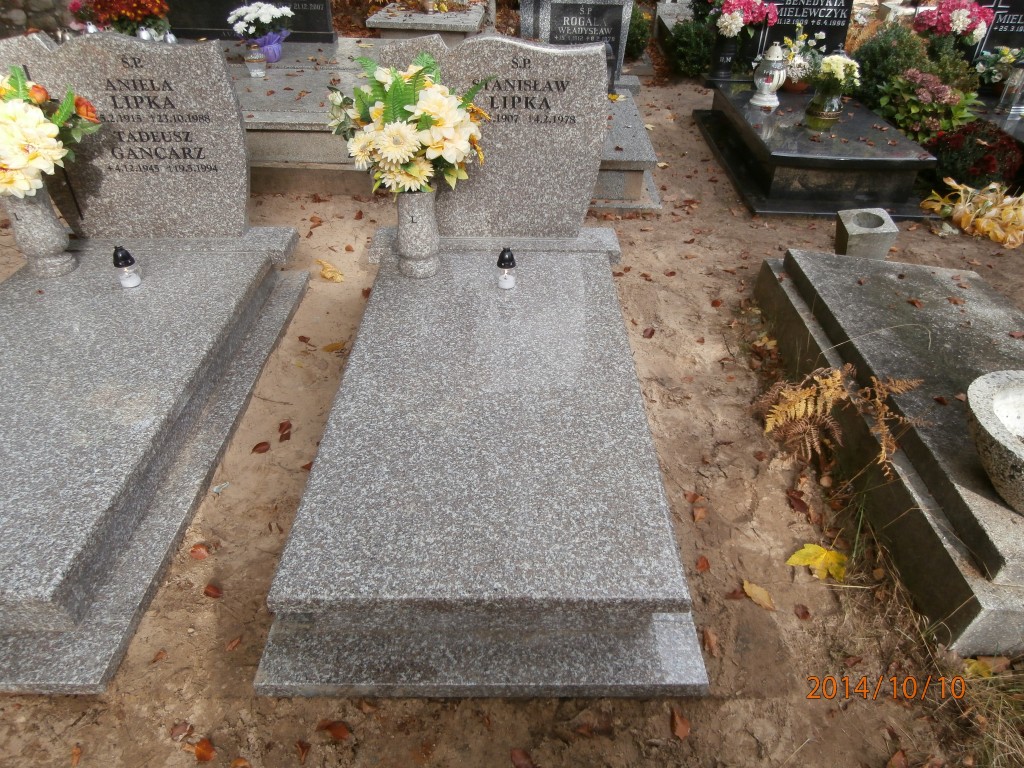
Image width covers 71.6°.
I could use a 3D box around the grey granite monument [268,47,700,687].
[{"bbox_3d":[-0.065,-0.266,1.965,0.960,0.965,1.830,0,37,0],"label":"grey granite monument"}]

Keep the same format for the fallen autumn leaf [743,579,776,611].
[{"bbox_3d":[0.601,0.513,1.722,0.032,0.012,0.092,-21,42,-25],"label":"fallen autumn leaf"}]

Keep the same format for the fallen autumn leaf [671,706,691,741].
[{"bbox_3d":[0.346,0.702,1.469,0.036,0.015,0.066,-4,37,-5],"label":"fallen autumn leaf"}]

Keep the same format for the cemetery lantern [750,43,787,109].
[{"bbox_3d":[1.434,-1.714,3.928,0.185,0.325,0.185,0,37,0],"label":"cemetery lantern"}]

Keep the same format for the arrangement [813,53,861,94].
[{"bbox_3d":[1.597,-1.524,3.488,0.230,0.210,0.220,0,37,0],"label":"arrangement"}]

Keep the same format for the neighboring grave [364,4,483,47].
[{"bbox_3d":[-0.640,-2.994,6.070,0.900,0.380,1.080,2,37,3],"label":"neighboring grave"}]

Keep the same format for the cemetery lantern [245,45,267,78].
[{"bbox_3d":[-1.533,-1.930,4.222,0.140,0.180,0.140,0,37,0],"label":"cemetery lantern"}]

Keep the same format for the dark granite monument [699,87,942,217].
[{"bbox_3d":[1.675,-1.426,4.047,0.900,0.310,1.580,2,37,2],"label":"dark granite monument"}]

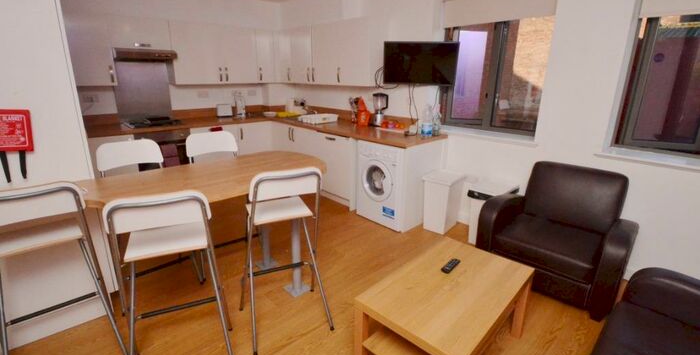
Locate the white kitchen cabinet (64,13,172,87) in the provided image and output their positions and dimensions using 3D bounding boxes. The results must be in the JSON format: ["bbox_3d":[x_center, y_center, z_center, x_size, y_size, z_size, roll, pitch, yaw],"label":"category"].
[{"bbox_3d":[-2.669,-1.447,3.610,0.330,0.720,1.030,17,24,42],"label":"white kitchen cabinet"}]

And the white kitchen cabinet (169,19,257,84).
[{"bbox_3d":[-1.859,-1.630,4.185,1.060,0.720,0.340,-14,23,-39],"label":"white kitchen cabinet"}]

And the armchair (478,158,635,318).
[{"bbox_3d":[1.590,0.376,2.427,0.880,0.850,0.700,17,24,42],"label":"armchair"}]

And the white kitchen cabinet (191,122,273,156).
[{"bbox_3d":[-1.743,-0.371,4.504,1.060,0.850,0.600,-14,23,-39],"label":"white kitchen cabinet"}]

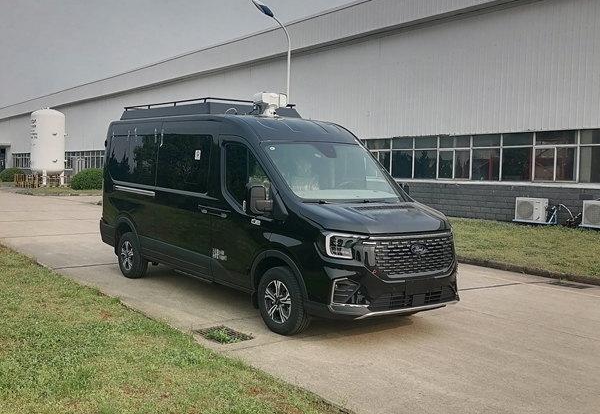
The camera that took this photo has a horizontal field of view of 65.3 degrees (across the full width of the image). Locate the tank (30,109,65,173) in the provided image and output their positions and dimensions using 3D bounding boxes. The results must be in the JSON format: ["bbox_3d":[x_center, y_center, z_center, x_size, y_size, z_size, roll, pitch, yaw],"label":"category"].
[{"bbox_3d":[-22.602,-5.474,42.000,2.700,6.550,2.700,5,5,44],"label":"tank"}]

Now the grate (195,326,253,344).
[{"bbox_3d":[-0.753,1.277,4.631,0.480,0.035,0.350,5,5,44],"label":"grate"}]

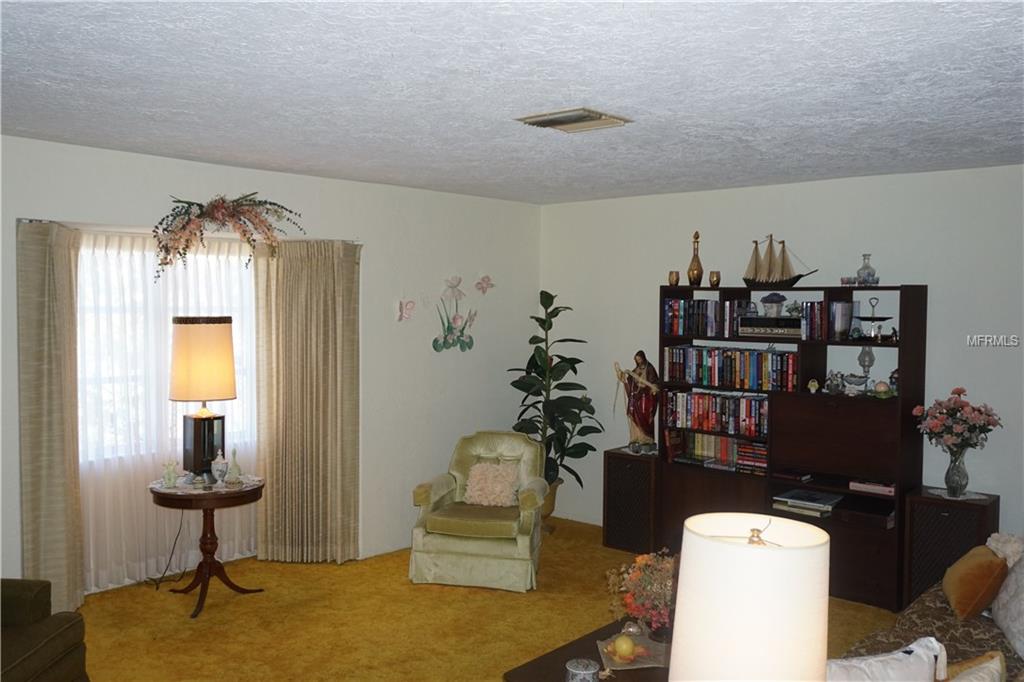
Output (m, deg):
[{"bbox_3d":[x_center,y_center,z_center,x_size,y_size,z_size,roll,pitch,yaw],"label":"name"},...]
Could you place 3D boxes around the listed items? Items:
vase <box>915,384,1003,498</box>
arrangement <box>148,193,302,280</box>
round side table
[{"bbox_3d":[2.400,0.548,4.733,0.440,0.585,0.420,3,4,43],"label":"vase"},{"bbox_3d":[-1.526,-0.573,4.843,0.180,0.430,0.900,3,4,43],"label":"arrangement"},{"bbox_3d":[-1.703,1.126,4.961,0.610,0.670,0.610,0,3,0],"label":"round side table"}]

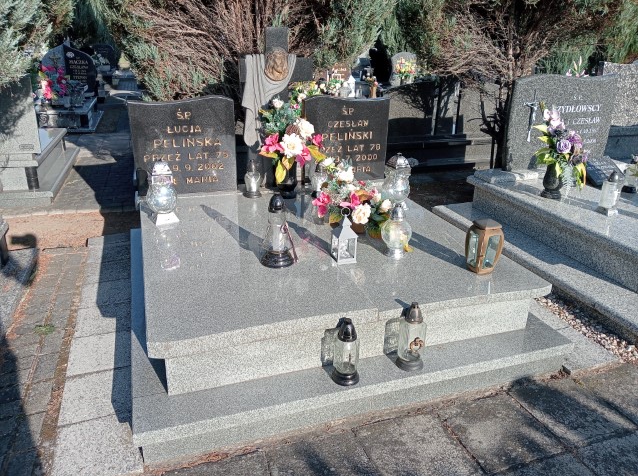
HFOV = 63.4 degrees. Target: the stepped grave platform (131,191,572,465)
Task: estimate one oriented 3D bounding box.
[{"bbox_3d":[-0.076,0.159,2.967,1.900,0.430,2.100,-6,22,-18],"label":"stepped grave platform"}]

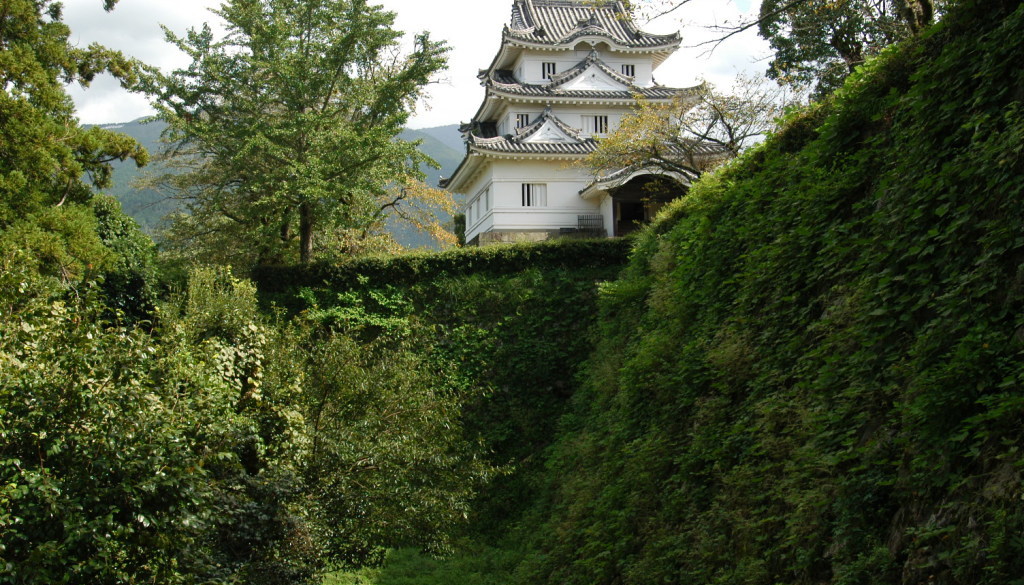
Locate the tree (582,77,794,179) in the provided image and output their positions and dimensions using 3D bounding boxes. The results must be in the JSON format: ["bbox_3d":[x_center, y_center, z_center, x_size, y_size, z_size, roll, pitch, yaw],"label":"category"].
[{"bbox_3d":[7.393,-6.597,50.000,8.880,4.985,7.300,-1,-3,0],"label":"tree"}]

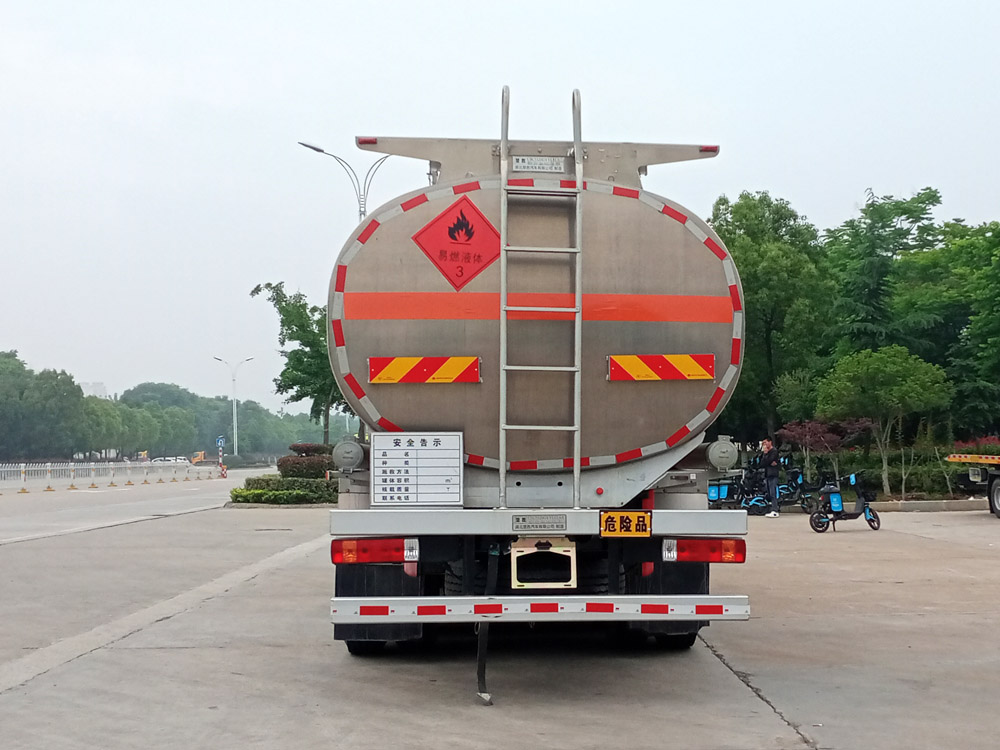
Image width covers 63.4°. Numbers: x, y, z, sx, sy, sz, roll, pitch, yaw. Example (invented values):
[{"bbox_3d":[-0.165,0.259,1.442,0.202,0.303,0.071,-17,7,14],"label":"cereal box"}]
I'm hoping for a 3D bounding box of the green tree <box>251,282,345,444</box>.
[{"bbox_3d":[-5.898,0.241,26.000,4.100,7.100,4.000,0,-5,0],"label":"green tree"}]

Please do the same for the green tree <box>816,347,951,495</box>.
[{"bbox_3d":[9.744,1.128,20.500,3.450,3.800,3.200,0,-5,0],"label":"green tree"}]

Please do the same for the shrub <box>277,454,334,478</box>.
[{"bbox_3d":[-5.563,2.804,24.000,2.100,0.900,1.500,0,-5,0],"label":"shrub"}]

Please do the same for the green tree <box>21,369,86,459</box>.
[{"bbox_3d":[-36.431,3.712,66.000,5.600,8.600,5.500,0,-5,0],"label":"green tree"}]

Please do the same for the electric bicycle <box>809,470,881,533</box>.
[{"bbox_3d":[6.117,2.236,14.300,1.550,1.100,0.620,2,-5,-20],"label":"electric bicycle"}]

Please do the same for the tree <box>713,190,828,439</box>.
[{"bbox_3d":[8.464,-1.245,25.500,4.200,9.200,4.200,0,-5,0],"label":"tree"}]

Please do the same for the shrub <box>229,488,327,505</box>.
[{"bbox_3d":[-5.646,3.152,20.900,2.700,0.450,1.000,0,-5,0],"label":"shrub"}]

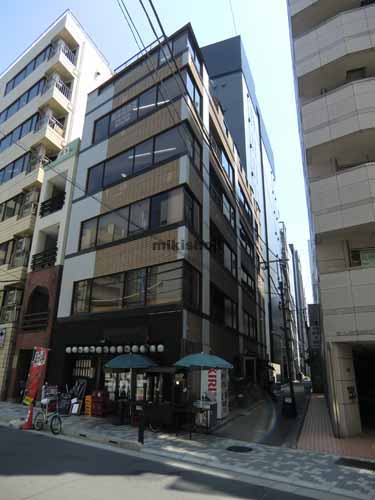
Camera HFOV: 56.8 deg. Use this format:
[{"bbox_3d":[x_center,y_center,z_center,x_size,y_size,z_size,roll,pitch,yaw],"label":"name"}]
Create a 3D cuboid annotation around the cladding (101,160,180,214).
[{"bbox_3d":[-2.127,-2.558,14.819,4.500,1.130,0.150,-12,-23,36],"label":"cladding"}]

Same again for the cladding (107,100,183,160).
[{"bbox_3d":[-2.212,-5.702,16.905,4.910,1.310,0.220,-13,-23,35],"label":"cladding"}]

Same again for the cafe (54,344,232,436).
[{"bbox_3d":[-1.979,4.783,12.732,7.200,2.500,3.000,-12,-23,36],"label":"cafe"}]

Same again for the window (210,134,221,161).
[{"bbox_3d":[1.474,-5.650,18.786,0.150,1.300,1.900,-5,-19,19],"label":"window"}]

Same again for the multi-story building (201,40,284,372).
[{"bbox_3d":[4.995,-2.441,46.236,11.000,37.853,24.000,-6,-20,21],"label":"multi-story building"}]

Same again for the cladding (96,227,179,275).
[{"bbox_3d":[-2.280,0.264,14.827,4.950,1.313,0.220,-13,-23,35],"label":"cladding"}]

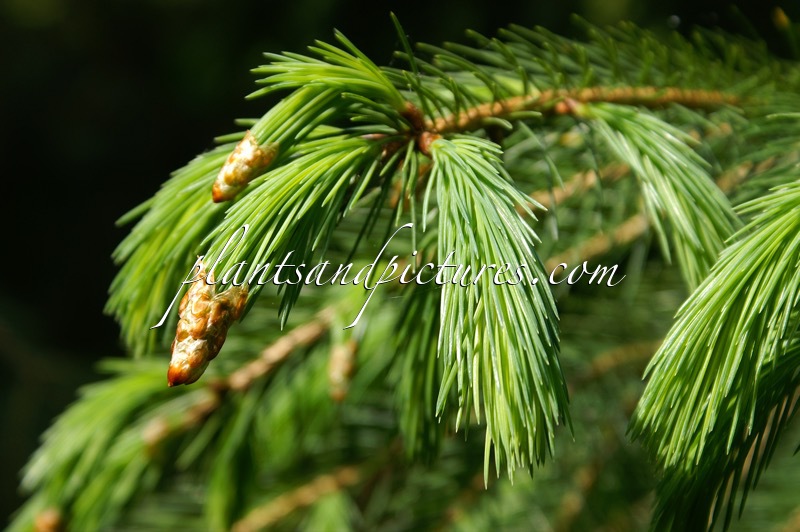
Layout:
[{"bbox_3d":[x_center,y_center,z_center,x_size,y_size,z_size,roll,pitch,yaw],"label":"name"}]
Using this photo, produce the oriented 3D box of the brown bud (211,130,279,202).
[{"bbox_3d":[-0.031,-0.019,0.460,0.007,0.017,0.007,38,-12,0],"label":"brown bud"}]

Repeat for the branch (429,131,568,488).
[{"bbox_3d":[0.022,0.009,0.520,0.028,0.077,0.027,-13,-8,0],"label":"branch"}]

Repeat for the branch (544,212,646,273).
[{"bbox_3d":[0.055,-0.007,0.650,0.032,0.006,0.006,-23,0,-26],"label":"branch"}]

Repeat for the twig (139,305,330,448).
[{"bbox_3d":[-0.044,0.031,0.640,0.062,0.008,0.008,-35,0,-18],"label":"twig"}]

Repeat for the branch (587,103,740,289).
[{"bbox_3d":[0.063,-0.017,0.555,0.021,0.053,0.021,-35,-11,0],"label":"branch"}]

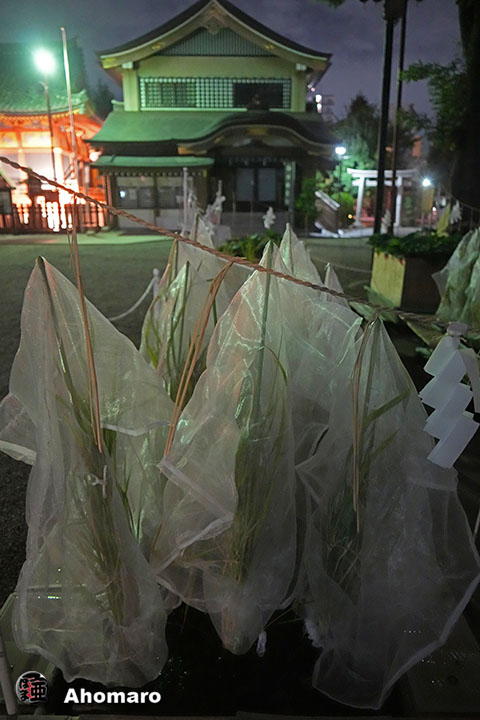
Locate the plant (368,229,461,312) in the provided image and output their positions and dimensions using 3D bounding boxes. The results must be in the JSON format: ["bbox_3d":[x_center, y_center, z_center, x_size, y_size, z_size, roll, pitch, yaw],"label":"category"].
[{"bbox_3d":[2.720,-1.362,7.239,1.000,1.030,1.200,0,18,0],"label":"plant"}]

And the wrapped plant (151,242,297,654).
[{"bbox_3d":[-0.045,0.275,1.144,0.360,1.080,0.330,0,18,0],"label":"wrapped plant"}]

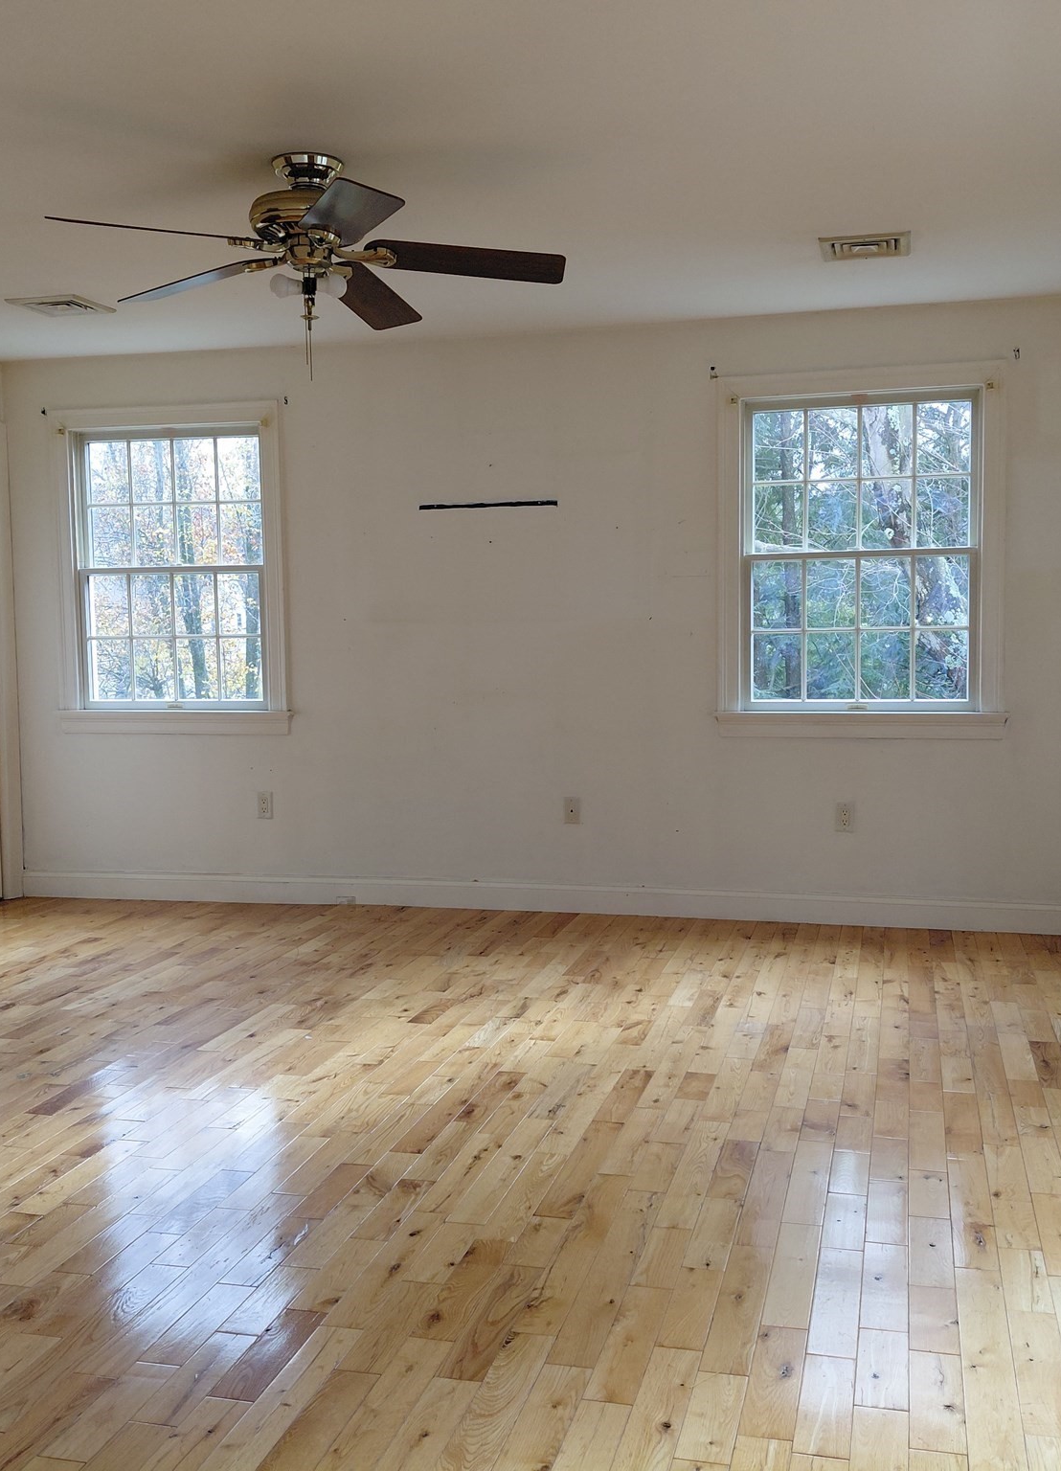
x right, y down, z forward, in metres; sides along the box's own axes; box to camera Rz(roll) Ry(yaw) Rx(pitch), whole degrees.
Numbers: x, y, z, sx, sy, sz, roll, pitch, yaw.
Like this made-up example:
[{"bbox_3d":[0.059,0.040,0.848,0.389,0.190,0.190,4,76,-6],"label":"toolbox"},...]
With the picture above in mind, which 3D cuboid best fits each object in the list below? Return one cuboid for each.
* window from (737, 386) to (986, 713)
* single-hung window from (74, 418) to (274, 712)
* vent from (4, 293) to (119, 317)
[{"bbox_3d":[1.304,-0.716,5.623,0.940,1.249,0.085,0,4,13],"label":"window"},{"bbox_3d":[-1.581,-0.737,6.309,0.922,1.249,0.085,0,4,13],"label":"single-hung window"},{"bbox_3d":[-1.753,-1.614,5.310,0.279,0.020,0.298,1,4,15],"label":"vent"}]

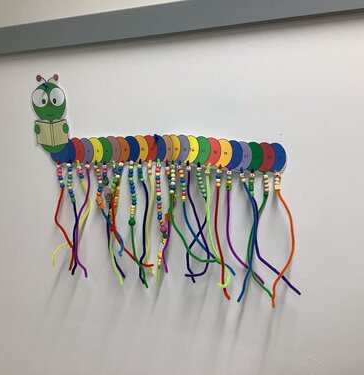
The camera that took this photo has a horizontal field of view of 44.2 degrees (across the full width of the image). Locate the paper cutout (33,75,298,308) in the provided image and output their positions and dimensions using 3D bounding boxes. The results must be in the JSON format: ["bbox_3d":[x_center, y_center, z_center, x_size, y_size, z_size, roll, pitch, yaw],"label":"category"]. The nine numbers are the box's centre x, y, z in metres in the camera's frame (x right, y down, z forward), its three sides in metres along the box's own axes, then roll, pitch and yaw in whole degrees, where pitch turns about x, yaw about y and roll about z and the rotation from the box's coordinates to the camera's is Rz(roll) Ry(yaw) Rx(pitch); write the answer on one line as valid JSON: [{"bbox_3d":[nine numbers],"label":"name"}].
[{"bbox_3d":[-0.064,-0.009,0.924,0.594,0.478,0.055,1,9,21],"label":"paper cutout"}]

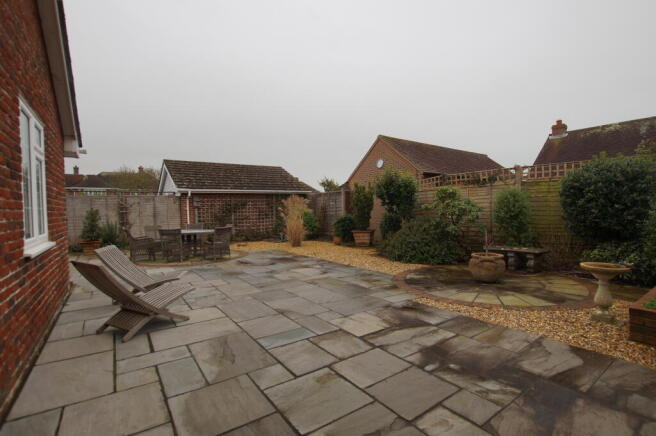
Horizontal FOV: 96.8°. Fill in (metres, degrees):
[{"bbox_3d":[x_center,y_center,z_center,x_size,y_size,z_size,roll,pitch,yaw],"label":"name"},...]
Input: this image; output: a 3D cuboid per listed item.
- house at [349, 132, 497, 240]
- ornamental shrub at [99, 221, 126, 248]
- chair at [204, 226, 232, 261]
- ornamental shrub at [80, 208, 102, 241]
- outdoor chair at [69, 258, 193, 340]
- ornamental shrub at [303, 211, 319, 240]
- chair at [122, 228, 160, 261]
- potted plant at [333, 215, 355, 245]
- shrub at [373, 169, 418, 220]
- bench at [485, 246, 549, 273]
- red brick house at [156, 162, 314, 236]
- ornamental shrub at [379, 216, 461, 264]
[{"bbox_3d":[4.950,-1.123,12.900,8.100,4.000,3.800,-2,2,-36],"label":"house"},{"bbox_3d":[-7.398,0.566,10.000,0.780,0.980,0.750,-2,2,-37],"label":"ornamental shrub"},{"bbox_3d":[-3.021,0.673,8.000,0.640,0.870,0.620,0,2,18],"label":"chair"},{"bbox_3d":[-7.875,0.216,9.700,0.600,1.050,0.600,-2,2,-37],"label":"ornamental shrub"},{"bbox_3d":[-2.209,0.871,3.389,0.580,0.820,1.030,0,2,31],"label":"outdoor chair"},{"bbox_3d":[-0.791,0.306,12.800,0.800,1.260,0.750,-2,2,-36],"label":"ornamental shrub"},{"bbox_3d":[-5.484,0.755,8.538,0.700,0.970,0.620,-2,1,-16],"label":"chair"},{"bbox_3d":[0.588,0.417,11.050,0.750,1.120,0.800,-1,2,0],"label":"potted plant"},{"bbox_3d":[2.132,-0.742,9.200,1.400,1.620,1.300,-1,1,12],"label":"shrub"},{"bbox_3d":[3.997,0.901,6.195,0.420,0.440,1.080,-2,2,-41],"label":"bench"},{"bbox_3d":[-4.900,-0.863,14.800,5.900,3.550,6.100,-2,2,-36],"label":"red brick house"},{"bbox_3d":[2.419,0.582,7.700,2.000,1.200,1.600,0,2,37],"label":"ornamental shrub"}]

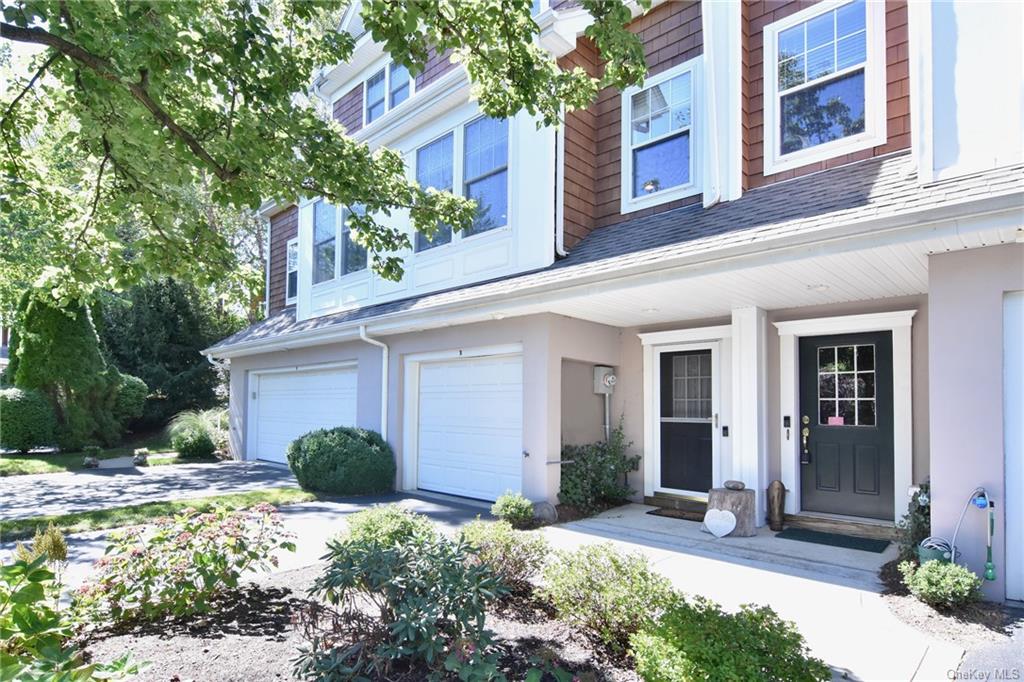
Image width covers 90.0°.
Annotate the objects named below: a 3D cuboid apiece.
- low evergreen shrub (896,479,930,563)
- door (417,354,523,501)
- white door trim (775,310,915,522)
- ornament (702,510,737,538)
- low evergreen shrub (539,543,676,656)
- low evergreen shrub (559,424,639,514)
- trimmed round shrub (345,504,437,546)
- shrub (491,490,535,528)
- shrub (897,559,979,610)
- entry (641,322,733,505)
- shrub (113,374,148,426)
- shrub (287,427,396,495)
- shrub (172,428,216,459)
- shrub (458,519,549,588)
[{"bbox_3d":[3.721,1.665,4.720,0.340,0.700,0.450,-3,-6,42],"label":"low evergreen shrub"},{"bbox_3d":[-0.708,1.385,7.963,2.380,2.130,0.100,-3,-6,42],"label":"door"},{"bbox_3d":[3.675,0.859,5.707,1.320,2.250,0.160,-3,-6,42],"label":"white door trim"},{"bbox_3d":[2.180,1.903,5.350,0.340,0.300,0.060,-2,-12,37],"label":"ornament"},{"bbox_3d":[0.628,1.684,3.400,0.880,0.580,0.800,0,-4,0],"label":"low evergreen shrub"},{"bbox_3d":[1.188,1.731,6.950,0.950,1.150,1.100,-3,-5,37],"label":"low evergreen shrub"},{"bbox_3d":[-1.059,1.684,4.500,0.760,0.500,0.700,1,-4,0],"label":"trimmed round shrub"},{"bbox_3d":[0.006,2.002,6.100,0.510,0.440,0.500,0,-4,0],"label":"shrub"},{"bbox_3d":[3.191,1.810,3.820,0.520,0.350,0.460,-3,-6,42],"label":"shrub"},{"bbox_3d":[2.352,0.987,6.920,1.320,2.260,0.180,-3,-6,42],"label":"entry"},{"bbox_3d":[-13.453,2.057,18.000,1.350,1.750,1.300,-3,-5,38],"label":"shrub"},{"bbox_3d":[-2.823,1.956,8.450,1.700,1.100,1.650,-3,-5,38],"label":"shrub"},{"bbox_3d":[-8.499,2.744,13.700,1.050,0.800,1.000,-3,-5,38],"label":"shrub"},{"bbox_3d":[-0.063,1.777,4.300,0.740,0.500,0.700,0,-4,0],"label":"shrub"}]

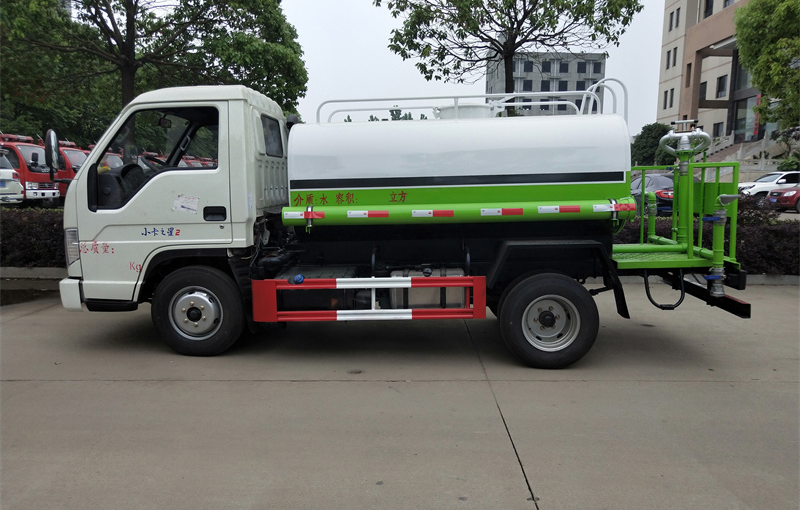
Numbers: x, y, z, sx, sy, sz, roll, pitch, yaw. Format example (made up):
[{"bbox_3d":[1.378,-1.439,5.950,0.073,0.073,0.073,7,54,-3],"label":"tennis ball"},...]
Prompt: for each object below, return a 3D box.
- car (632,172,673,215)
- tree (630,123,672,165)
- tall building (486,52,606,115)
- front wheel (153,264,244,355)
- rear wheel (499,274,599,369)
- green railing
[{"bbox_3d":[8.700,-2.030,19.508,1.820,1.460,4.700,0,8,3],"label":"car"},{"bbox_3d":[19.400,-8.265,44.280,3.900,4.000,3.800,0,8,0],"label":"tree"},{"bbox_3d":[26.100,-24.776,107.594,18.000,21.900,16.000,0,8,0],"label":"tall building"},{"bbox_3d":[-1.620,0.452,4.638,0.700,0.700,0.190,1,8,5],"label":"front wheel"},{"bbox_3d":[1.120,0.486,4.361,0.710,0.710,0.210,1,8,5],"label":"rear wheel"},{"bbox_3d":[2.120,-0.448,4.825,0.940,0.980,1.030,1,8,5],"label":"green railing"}]

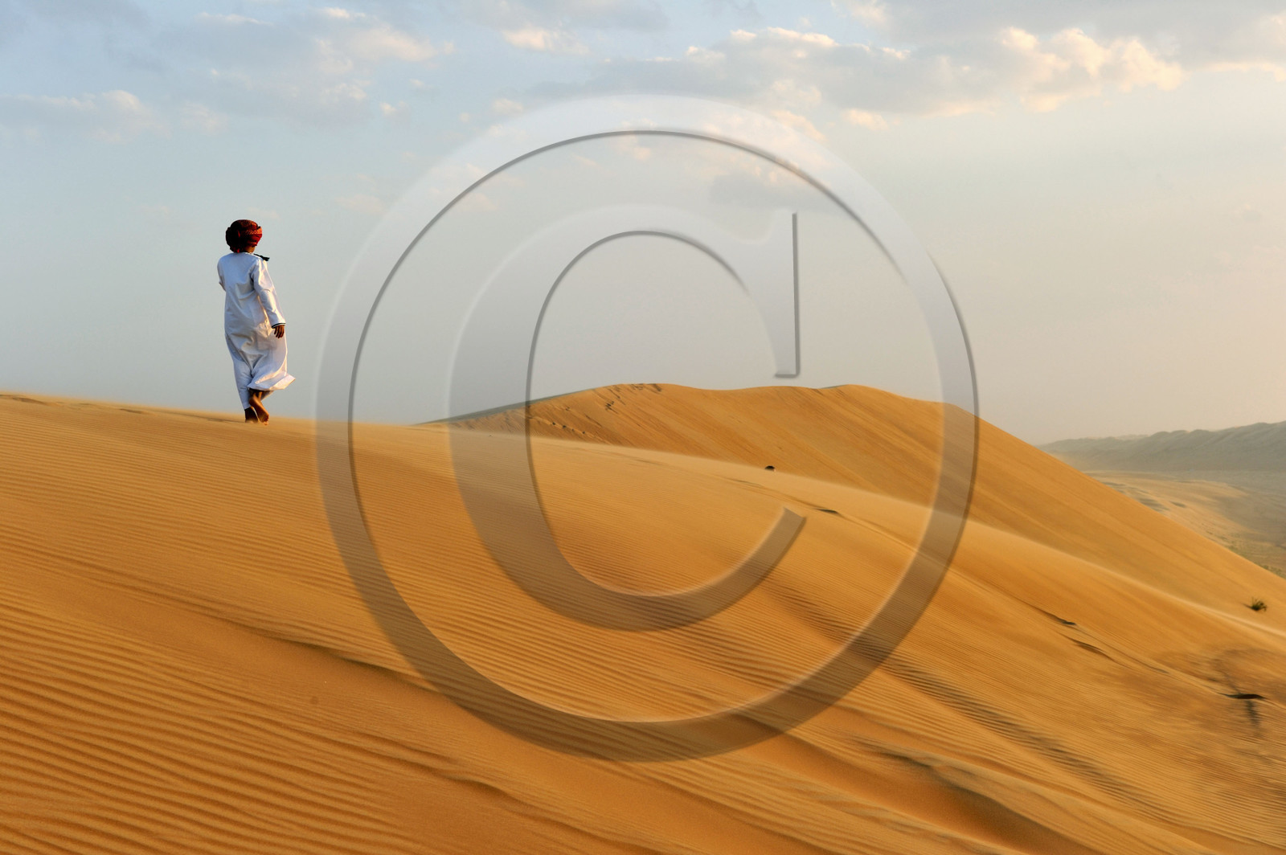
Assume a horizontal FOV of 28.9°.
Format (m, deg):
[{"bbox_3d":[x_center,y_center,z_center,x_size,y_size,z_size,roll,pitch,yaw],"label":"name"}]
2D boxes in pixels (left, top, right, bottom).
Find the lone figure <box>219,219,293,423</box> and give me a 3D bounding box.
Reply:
[{"bbox_3d":[-3.210,-0.880,20.700,0.620,1.690,0.500,0,0,0],"label":"lone figure"}]

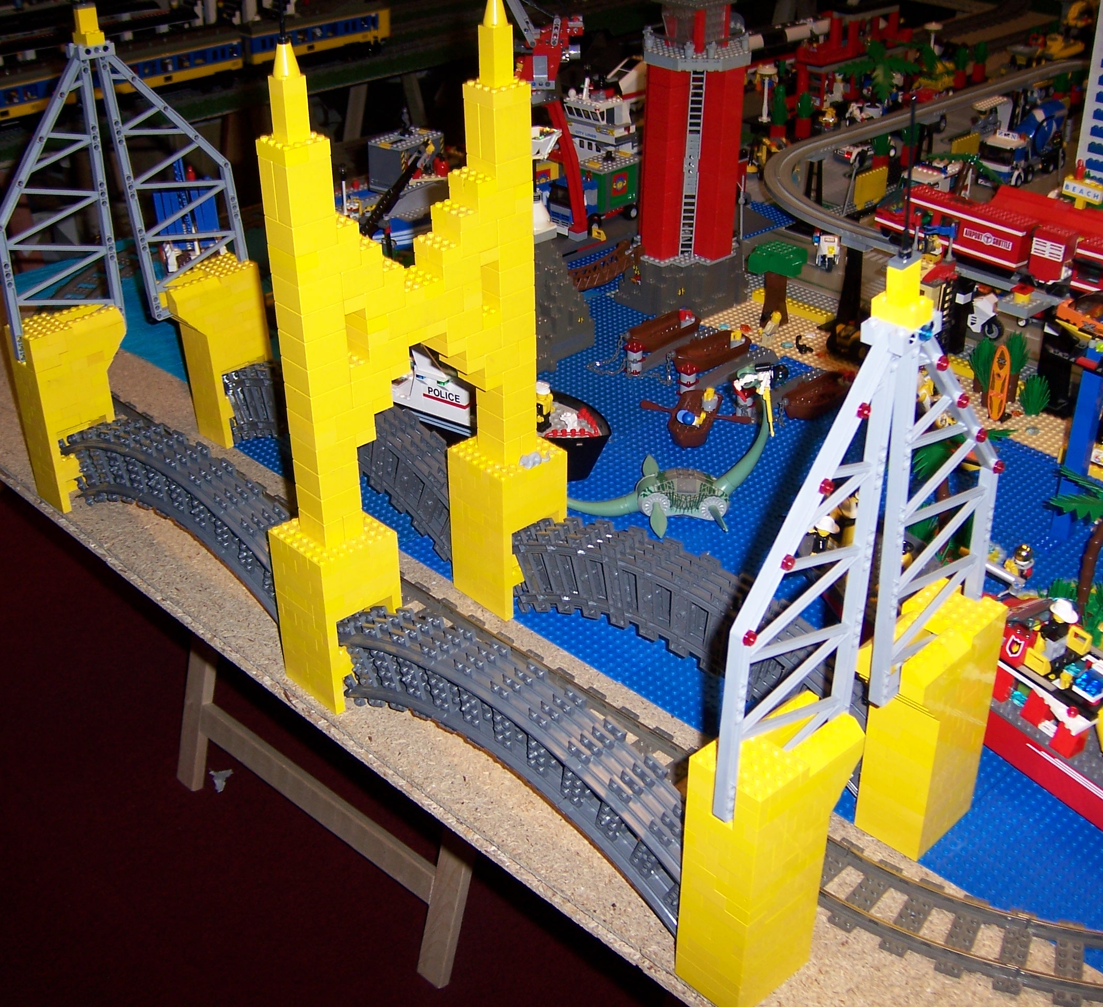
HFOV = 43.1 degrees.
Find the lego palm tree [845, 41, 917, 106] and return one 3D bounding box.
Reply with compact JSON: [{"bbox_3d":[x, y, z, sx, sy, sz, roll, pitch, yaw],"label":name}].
[{"bbox_3d":[0.523,-0.682,2.242,0.125,0.100,0.118,0,31,0],"label":"lego palm tree"}]

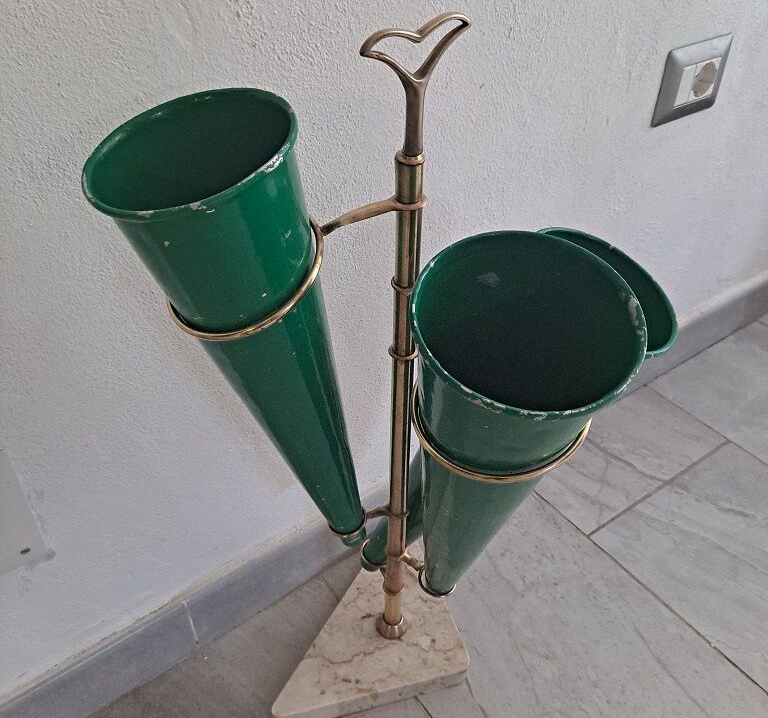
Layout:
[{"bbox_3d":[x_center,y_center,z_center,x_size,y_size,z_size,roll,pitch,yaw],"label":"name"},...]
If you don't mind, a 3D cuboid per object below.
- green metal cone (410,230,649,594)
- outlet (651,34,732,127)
[{"bbox_3d":[0.063,0.096,0.543,0.118,0.416,0.118,1,56,-2],"label":"green metal cone"},{"bbox_3d":[0.341,-0.307,0.816,0.115,0.084,0.012,-24,45,-28],"label":"outlet"}]

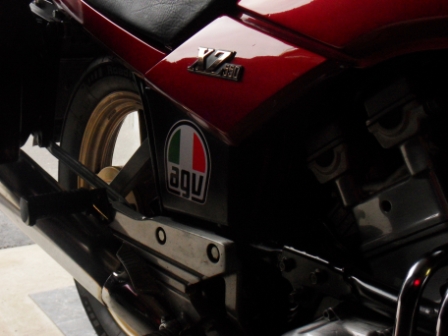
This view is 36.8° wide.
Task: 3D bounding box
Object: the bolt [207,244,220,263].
[{"bbox_3d":[-0.013,0.102,0.805,0.015,0.022,0.022,-10,20,-37],"label":"bolt"}]

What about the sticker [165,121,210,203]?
[{"bbox_3d":[-0.046,-0.008,0.850,0.008,0.103,0.090,-11,20,-42],"label":"sticker"}]

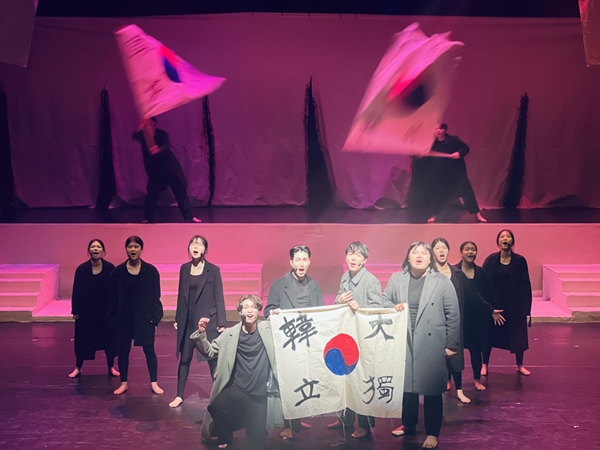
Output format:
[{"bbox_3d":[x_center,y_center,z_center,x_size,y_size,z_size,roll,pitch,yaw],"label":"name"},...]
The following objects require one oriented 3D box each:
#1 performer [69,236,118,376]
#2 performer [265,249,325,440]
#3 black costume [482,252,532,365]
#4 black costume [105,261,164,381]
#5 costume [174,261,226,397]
[{"bbox_3d":[-2.282,0.923,12.259,0.540,1.520,0.400,0,4,-3],"label":"performer"},{"bbox_3d":[-0.055,1.043,9.996,0.550,1.700,0.460,-1,6,-6],"label":"performer"},{"bbox_3d":[2.293,0.923,12.259,0.550,1.210,0.360,0,4,3],"label":"black costume"},{"bbox_3d":[-1.706,0.990,11.481,0.570,1.250,0.380,0,5,-3],"label":"black costume"},{"bbox_3d":[-0.988,1.028,11.014,0.520,1.330,0.450,0,4,3],"label":"costume"}]

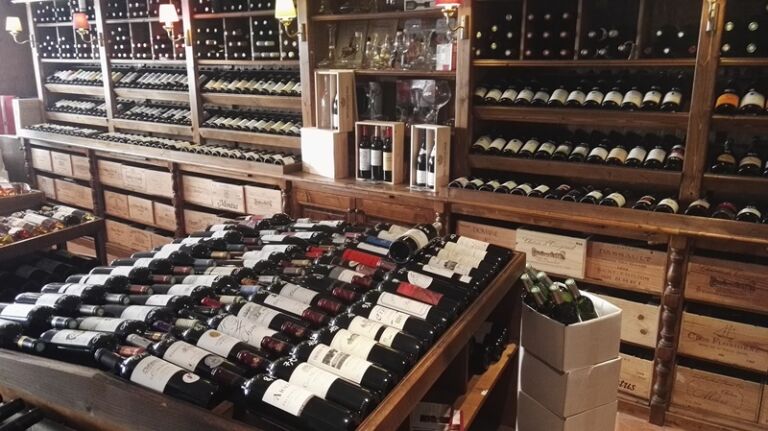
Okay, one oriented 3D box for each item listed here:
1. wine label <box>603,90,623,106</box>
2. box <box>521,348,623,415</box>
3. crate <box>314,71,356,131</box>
[{"bbox_3d":[1.061,-0.544,2.647,0.076,0.025,0.088,9,41,30],"label":"wine label"},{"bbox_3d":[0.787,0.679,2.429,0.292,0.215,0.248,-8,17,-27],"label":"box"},{"bbox_3d":[-0.295,-0.678,3.400,0.100,0.337,0.220,-13,20,-41],"label":"crate"}]

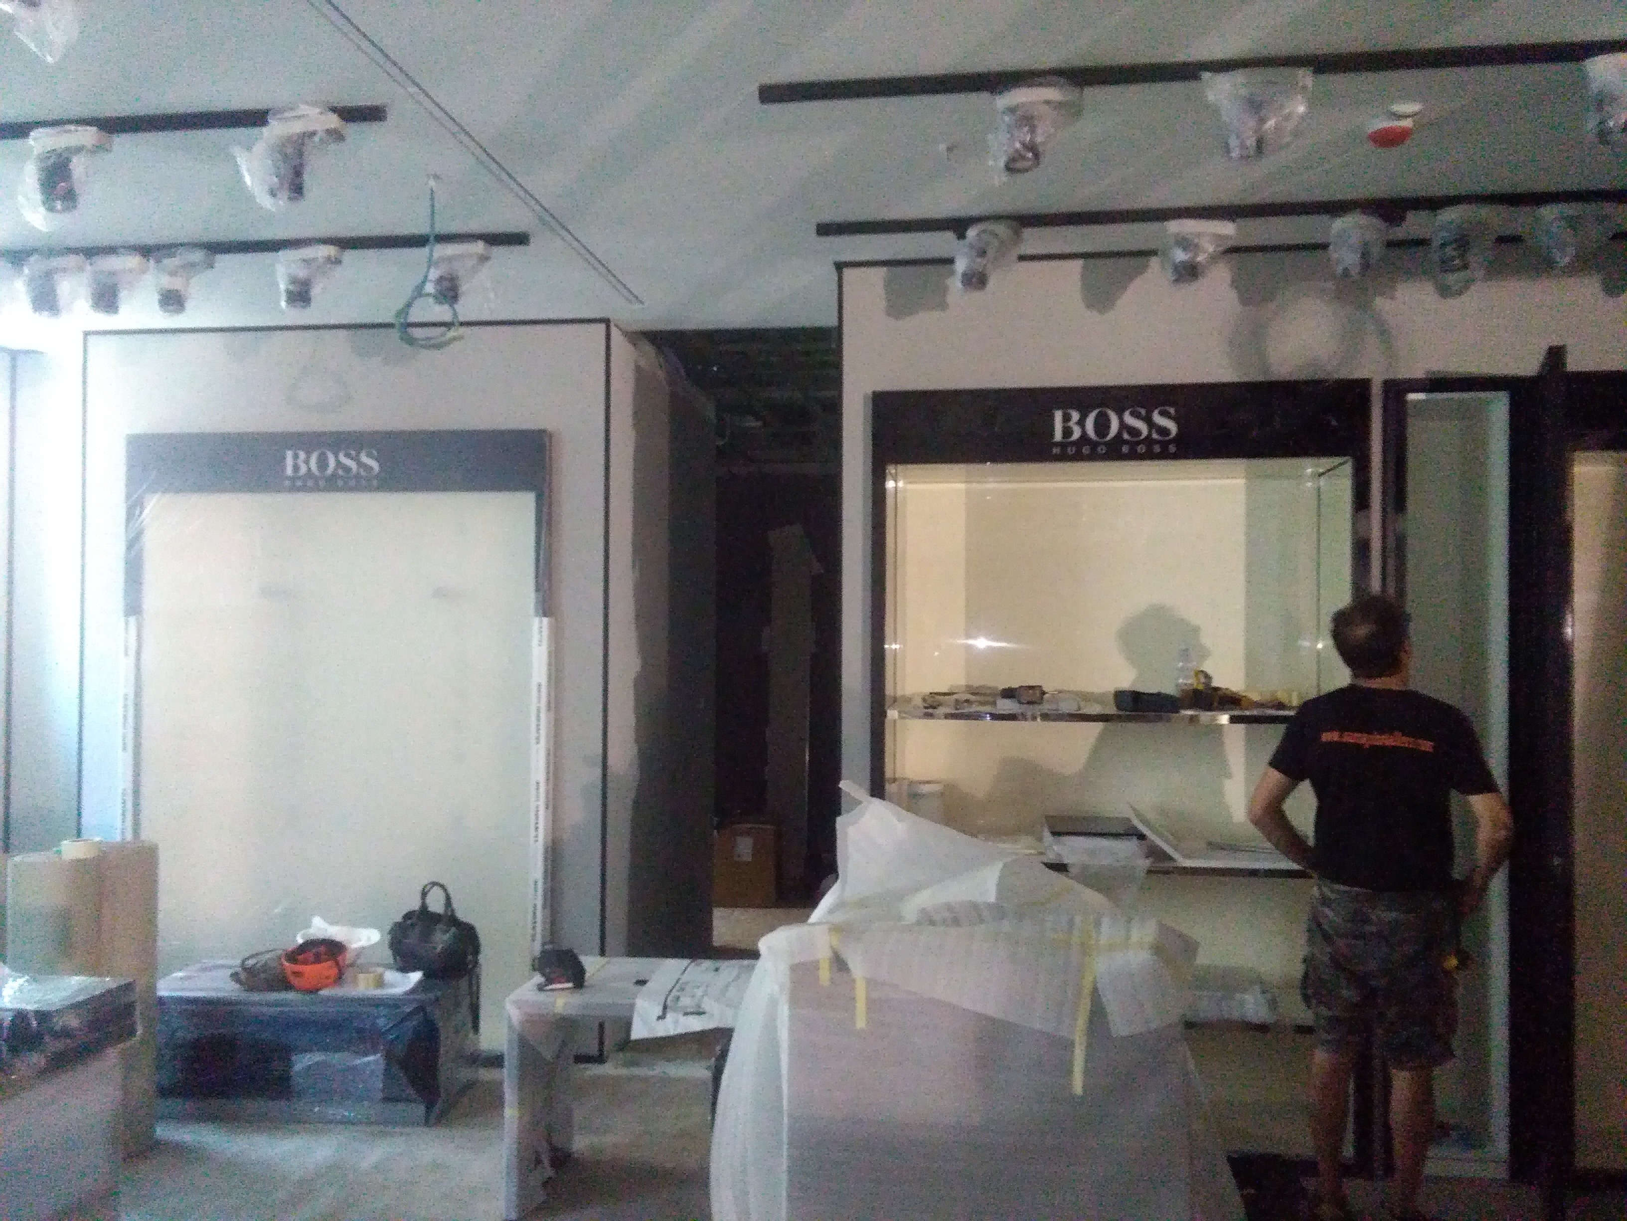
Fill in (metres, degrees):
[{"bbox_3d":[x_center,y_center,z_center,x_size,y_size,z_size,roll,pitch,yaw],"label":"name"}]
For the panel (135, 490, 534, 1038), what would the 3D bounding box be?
[{"bbox_3d":[-1.908,0.624,5.256,1.679,2.195,0.060,0,-1,8],"label":"panel"}]

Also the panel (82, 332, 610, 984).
[{"bbox_3d":[-1.893,0.323,5.300,2.221,2.926,0.080,0,-1,8],"label":"panel"}]

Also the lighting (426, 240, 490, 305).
[{"bbox_3d":[-1.074,-1.021,3.989,0.170,0.180,0.110,0,-1,8],"label":"lighting"}]

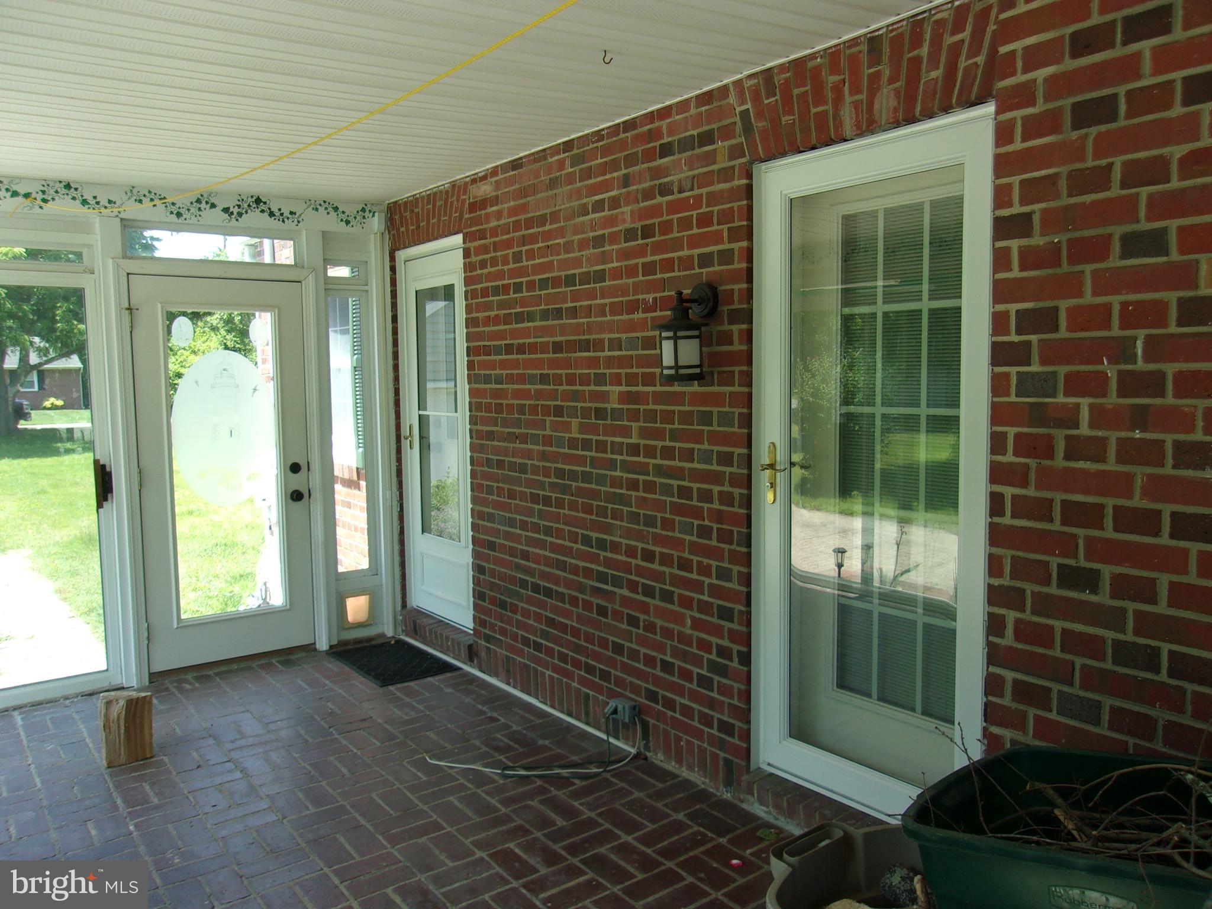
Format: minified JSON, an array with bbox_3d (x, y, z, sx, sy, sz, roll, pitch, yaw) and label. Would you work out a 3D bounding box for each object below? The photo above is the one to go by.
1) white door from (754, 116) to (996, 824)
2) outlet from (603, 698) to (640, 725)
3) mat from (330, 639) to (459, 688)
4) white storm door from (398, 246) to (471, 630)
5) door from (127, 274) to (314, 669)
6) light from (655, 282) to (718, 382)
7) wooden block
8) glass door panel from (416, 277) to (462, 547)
[{"bbox_3d":[0.818,0.087,2.983,0.073,2.110,0.886,-4,6,-38],"label":"white door"},{"bbox_3d":[0.067,1.043,3.884,0.076,0.071,0.144,-4,6,-38],"label":"outlet"},{"bbox_3d":[-1.155,1.110,5.089,0.448,0.014,0.753,-4,6,-38],"label":"mat"},{"bbox_3d":[-0.919,-0.093,5.261,0.053,2.038,0.757,-4,6,-38],"label":"white storm door"},{"bbox_3d":[-2.020,0.089,5.041,0.864,2.021,0.045,-4,6,-38],"label":"door"},{"bbox_3d":[0.280,-0.434,3.352,0.211,0.345,0.189,-4,6,-38],"label":"light"},{"bbox_3d":[-1.947,1.104,3.836,0.176,0.255,0.141,-4,6,-38],"label":"wooden block"},{"bbox_3d":[-0.934,-0.226,5.273,0.030,1.395,0.439,-4,6,-38],"label":"glass door panel"}]

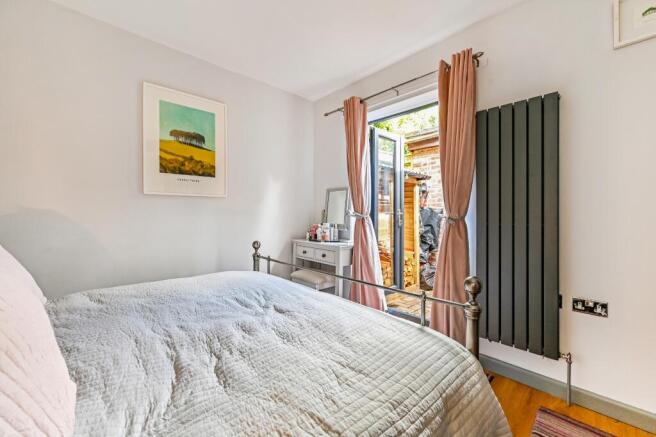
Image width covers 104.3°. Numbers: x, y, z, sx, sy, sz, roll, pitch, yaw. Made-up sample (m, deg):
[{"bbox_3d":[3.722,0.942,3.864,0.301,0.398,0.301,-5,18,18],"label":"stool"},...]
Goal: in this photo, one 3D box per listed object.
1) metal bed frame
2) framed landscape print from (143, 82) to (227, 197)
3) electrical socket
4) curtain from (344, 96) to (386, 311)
[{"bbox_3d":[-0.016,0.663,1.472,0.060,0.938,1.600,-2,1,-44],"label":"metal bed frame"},{"bbox_3d":[-1.210,-0.636,2.222,0.651,0.883,0.030,-1,1,-44],"label":"framed landscape print"},{"bbox_3d":[1.530,0.519,1.485,0.012,0.086,0.147,-1,1,-44],"label":"electrical socket"},{"bbox_3d":[0.370,-0.063,2.536,0.160,2.318,0.496,-1,1,-44],"label":"curtain"}]

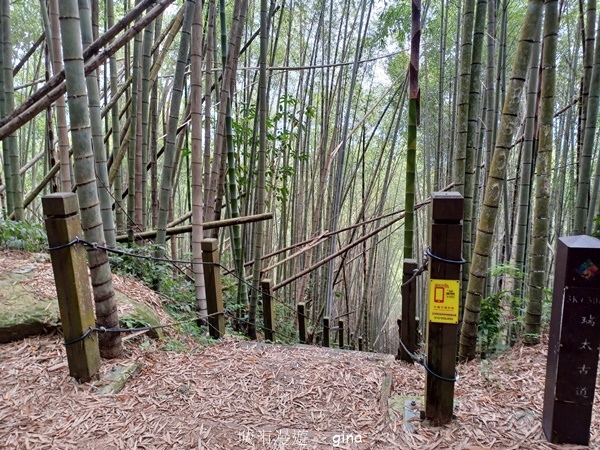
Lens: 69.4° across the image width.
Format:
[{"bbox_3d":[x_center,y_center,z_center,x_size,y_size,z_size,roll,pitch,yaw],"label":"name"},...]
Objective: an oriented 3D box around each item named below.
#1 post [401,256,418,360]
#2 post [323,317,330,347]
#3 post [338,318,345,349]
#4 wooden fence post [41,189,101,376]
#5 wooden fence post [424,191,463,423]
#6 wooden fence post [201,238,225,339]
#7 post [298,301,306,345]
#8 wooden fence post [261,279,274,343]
[{"bbox_3d":[1.146,0.907,4.535,0.125,1.097,0.125,2,12,17],"label":"post"},{"bbox_3d":[0.640,2.708,10.201,0.125,1.097,0.125,0,12,11],"label":"post"},{"bbox_3d":[1.159,3.147,11.969,0.125,1.097,0.125,0,12,11],"label":"post"},{"bbox_3d":[-1.344,0.378,2.576,0.125,1.097,0.125,0,12,7],"label":"wooden fence post"},{"bbox_3d":[0.683,0.403,2.072,0.125,1.097,0.125,1,12,14],"label":"wooden fence post"},{"bbox_3d":[-0.938,0.707,4.700,0.125,1.097,0.125,1,12,13],"label":"wooden fence post"},{"bbox_3d":[0.054,2.060,8.433,0.125,1.097,0.125,0,12,11],"label":"post"},{"bbox_3d":[-0.491,1.417,6.873,0.125,1.097,0.125,0,12,11],"label":"wooden fence post"}]

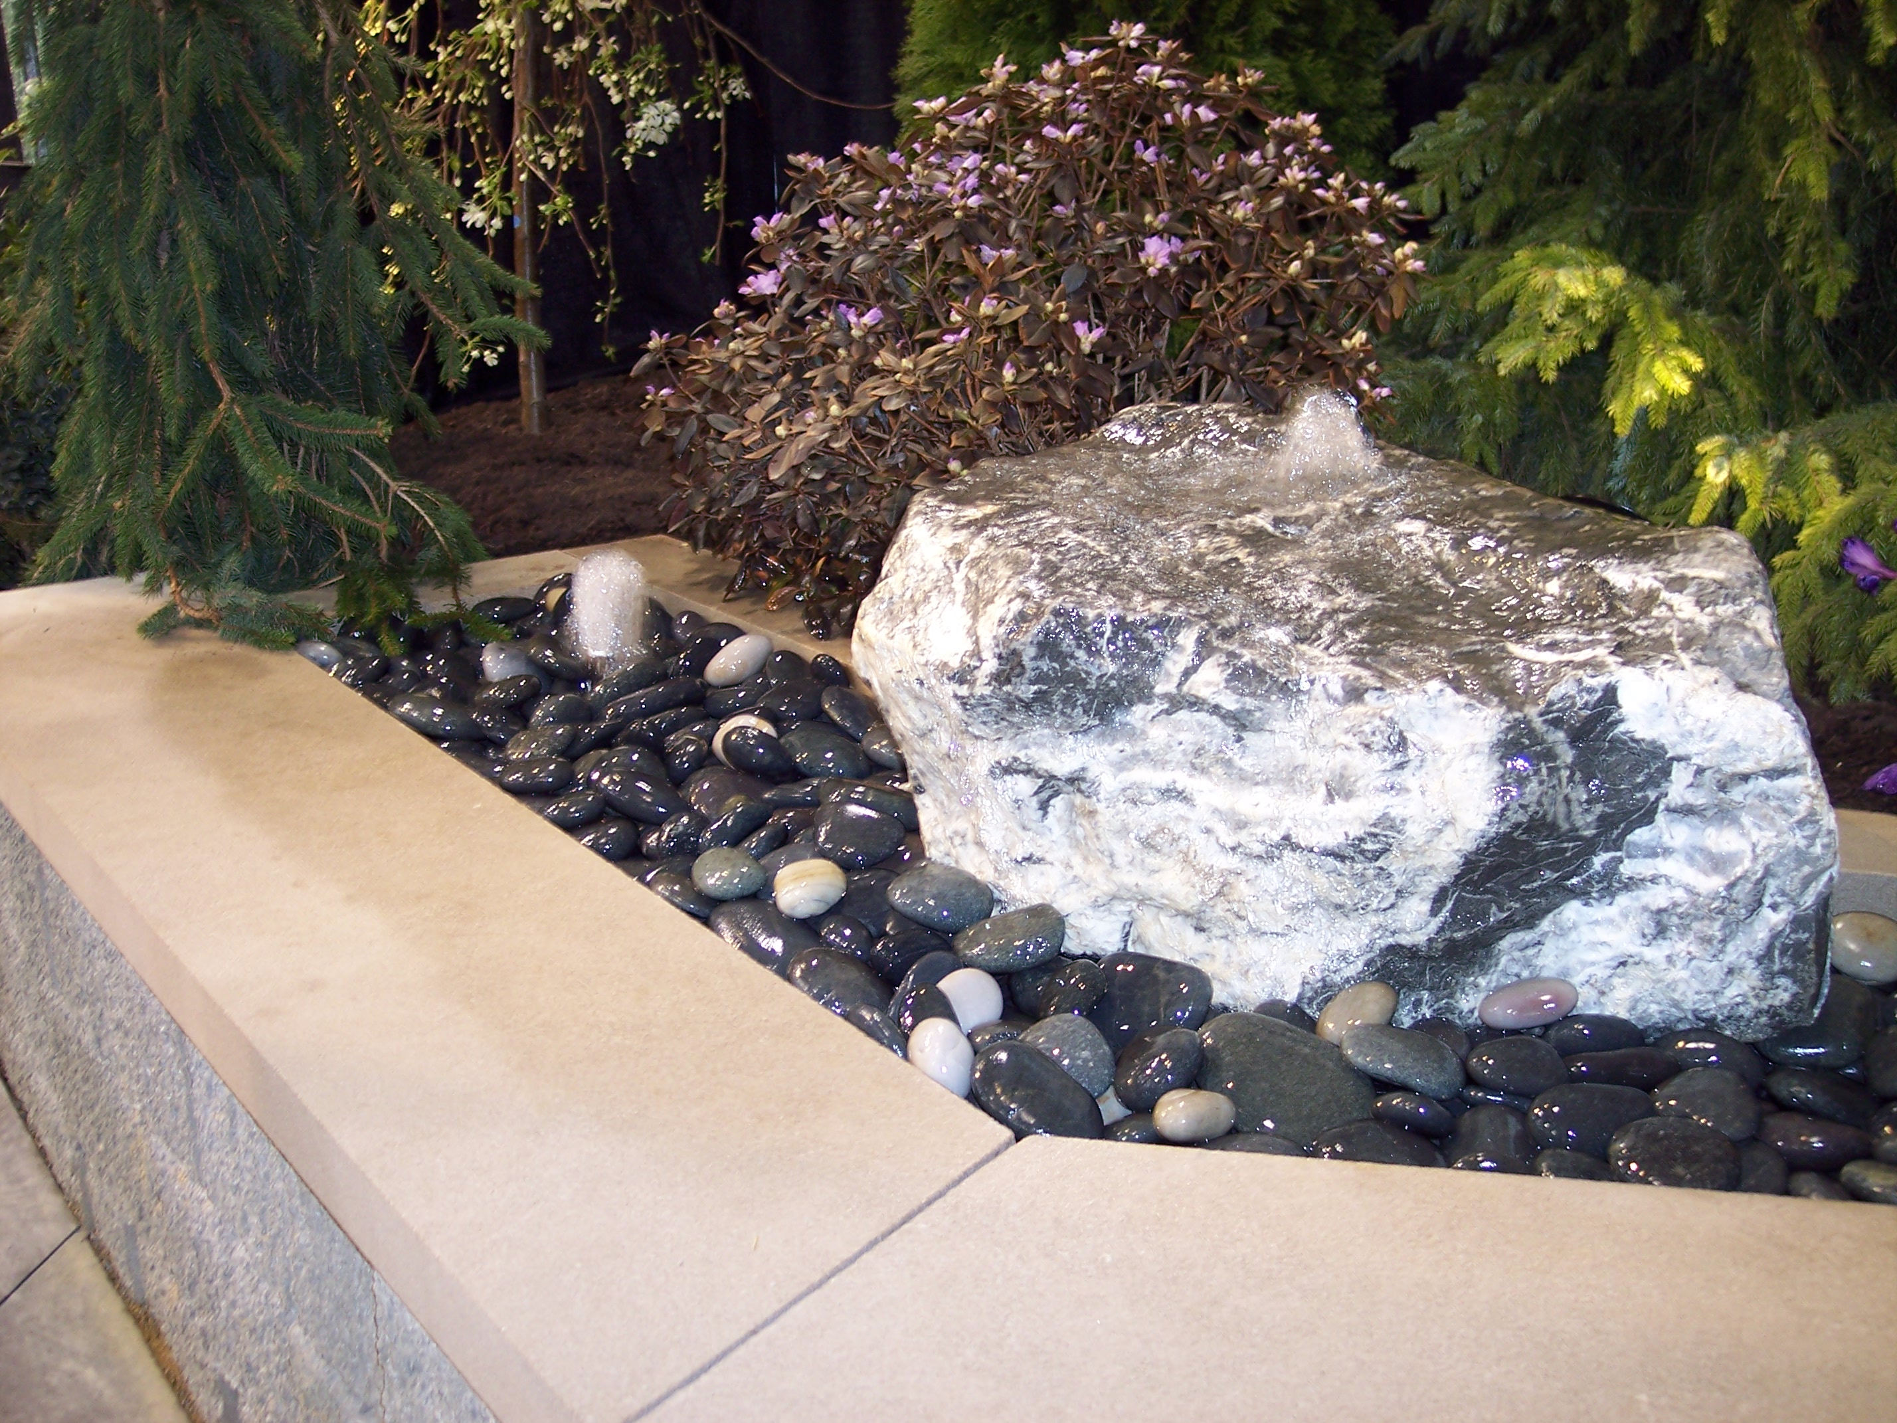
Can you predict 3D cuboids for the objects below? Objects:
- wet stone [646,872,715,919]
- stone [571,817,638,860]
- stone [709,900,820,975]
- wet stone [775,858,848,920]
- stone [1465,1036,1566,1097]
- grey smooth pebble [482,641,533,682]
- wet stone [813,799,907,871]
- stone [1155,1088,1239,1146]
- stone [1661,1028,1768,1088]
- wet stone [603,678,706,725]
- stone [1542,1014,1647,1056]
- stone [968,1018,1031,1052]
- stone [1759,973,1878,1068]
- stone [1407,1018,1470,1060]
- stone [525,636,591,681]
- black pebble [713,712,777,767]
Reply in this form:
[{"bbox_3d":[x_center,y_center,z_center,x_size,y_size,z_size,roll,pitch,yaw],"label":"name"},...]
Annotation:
[{"bbox_3d":[-0.238,0.163,1.903,0.074,0.038,0.055,20,32,2],"label":"wet stone"},{"bbox_3d":[-0.366,0.136,2.242,0.084,0.043,0.062,-7,23,-8],"label":"stone"},{"bbox_3d":[-0.170,0.209,1.970,0.123,0.055,0.081,32,30,27],"label":"stone"},{"bbox_3d":[-0.141,0.179,2.161,0.078,0.055,0.068,-17,27,-37],"label":"wet stone"},{"bbox_3d":[0.437,0.274,1.648,0.077,0.039,0.057,6,21,3],"label":"stone"},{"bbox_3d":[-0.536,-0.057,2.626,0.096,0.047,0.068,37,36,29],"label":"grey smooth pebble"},{"bbox_3d":[-0.097,0.133,2.315,0.108,0.056,0.089,25,46,31],"label":"wet stone"},{"bbox_3d":[0.191,0.314,1.659,0.066,0.038,0.048,-4,22,-9],"label":"stone"},{"bbox_3d":[0.654,0.297,1.827,0.096,0.042,0.063,10,23,8],"label":"stone"},{"bbox_3d":[-0.372,-0.014,2.703,0.138,0.043,0.075,-21,11,-12],"label":"wet stone"},{"bbox_3d":[0.562,0.283,1.863,0.093,0.037,0.059,6,19,-1],"label":"stone"},{"bbox_3d":[0.045,0.273,1.793,0.066,0.034,0.050,-12,22,-16],"label":"stone"},{"bbox_3d":[0.716,0.251,1.753,0.104,0.052,0.106,-1,28,-3],"label":"stone"},{"bbox_3d":[0.423,0.290,1.848,0.061,0.041,0.080,0,17,4],"label":"stone"},{"bbox_3d":[-0.534,-0.072,2.914,0.097,0.051,0.069,21,25,10],"label":"stone"},{"bbox_3d":[-0.242,0.038,2.572,0.086,0.053,0.071,6,36,-1],"label":"black pebble"}]

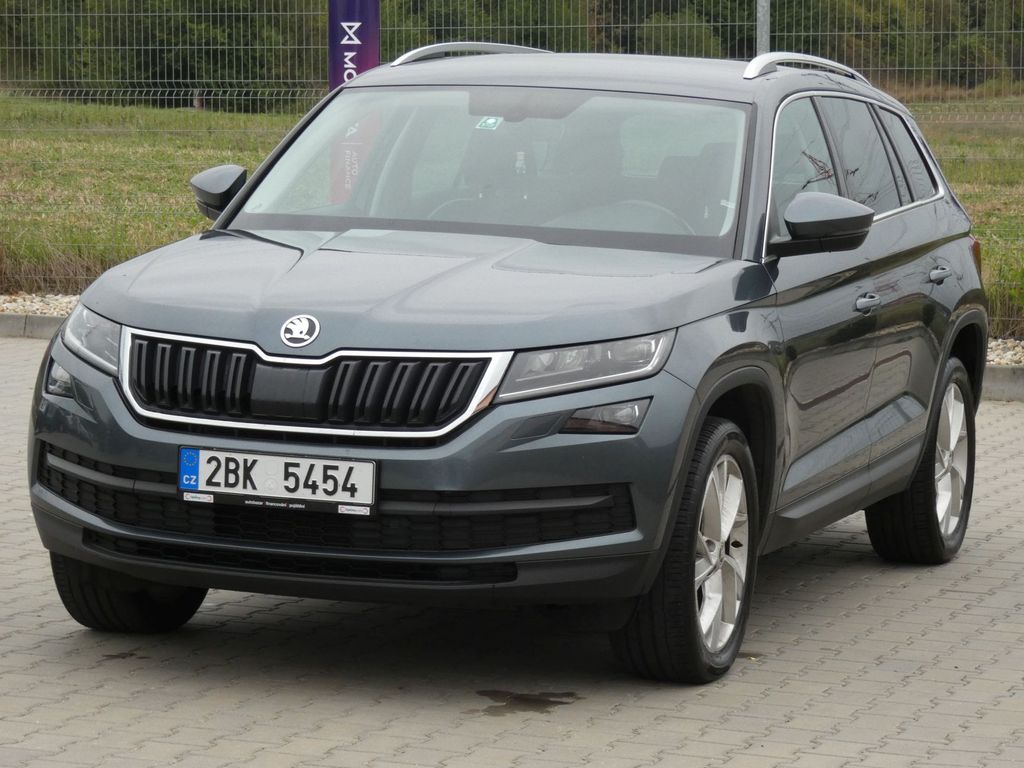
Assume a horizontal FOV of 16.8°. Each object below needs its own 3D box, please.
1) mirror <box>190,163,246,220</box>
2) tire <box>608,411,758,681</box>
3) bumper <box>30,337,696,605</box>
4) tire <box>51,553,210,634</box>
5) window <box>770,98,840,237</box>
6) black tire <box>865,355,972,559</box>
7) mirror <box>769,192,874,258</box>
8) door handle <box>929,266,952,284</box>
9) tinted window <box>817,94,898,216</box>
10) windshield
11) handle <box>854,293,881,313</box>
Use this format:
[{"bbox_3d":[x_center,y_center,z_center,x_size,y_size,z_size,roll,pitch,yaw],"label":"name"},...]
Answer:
[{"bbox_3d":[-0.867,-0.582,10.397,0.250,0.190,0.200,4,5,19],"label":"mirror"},{"bbox_3d":[0.449,0.438,9.159,0.245,0.710,0.710,4,5,19],"label":"tire"},{"bbox_3d":[-0.498,0.222,8.812,1.840,0.620,0.560,4,5,19],"label":"bumper"},{"bbox_3d":[-1.037,0.337,9.684,0.245,0.710,0.710,4,5,19],"label":"tire"},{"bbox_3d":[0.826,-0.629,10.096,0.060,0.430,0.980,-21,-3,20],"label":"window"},{"bbox_3d":[1.383,0.244,11.782,0.245,0.710,0.710,4,5,19],"label":"black tire"},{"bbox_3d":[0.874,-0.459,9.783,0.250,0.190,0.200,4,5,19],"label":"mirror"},{"bbox_3d":[1.394,-0.360,11.286,0.050,0.050,0.200,4,5,19],"label":"door handle"},{"bbox_3d":[1.104,-0.712,10.884,0.060,0.390,0.690,-21,-3,20],"label":"tinted window"},{"bbox_3d":[-0.033,-0.628,9.967,1.500,0.120,0.850,4,41,19],"label":"windshield"},{"bbox_3d":[1.062,-0.249,10.364,0.050,0.050,0.200,4,5,19],"label":"handle"}]

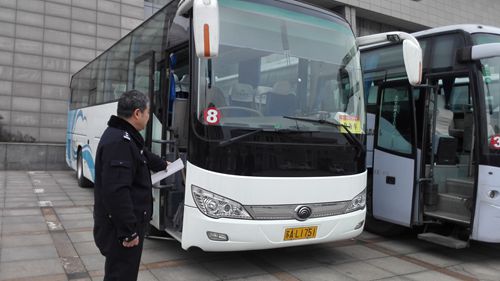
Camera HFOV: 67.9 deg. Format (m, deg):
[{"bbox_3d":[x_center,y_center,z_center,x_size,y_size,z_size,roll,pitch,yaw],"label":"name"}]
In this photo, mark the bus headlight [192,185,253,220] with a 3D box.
[{"bbox_3d":[-0.262,0.599,3.589,0.609,0.328,0.166,4,0,-21],"label":"bus headlight"}]

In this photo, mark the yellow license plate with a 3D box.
[{"bbox_3d":[0.546,0.988,3.964,0.440,0.140,0.020,4,7,-31],"label":"yellow license plate"}]

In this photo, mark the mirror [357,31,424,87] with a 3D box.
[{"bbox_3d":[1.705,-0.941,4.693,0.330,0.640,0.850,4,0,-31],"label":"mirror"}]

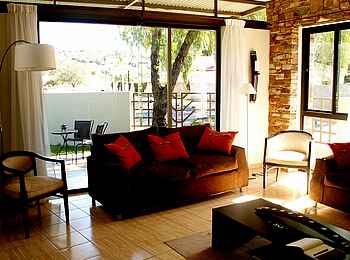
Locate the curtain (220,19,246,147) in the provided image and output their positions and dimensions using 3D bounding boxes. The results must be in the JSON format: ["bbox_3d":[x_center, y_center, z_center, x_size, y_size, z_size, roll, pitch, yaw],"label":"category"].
[{"bbox_3d":[0.939,-0.535,5.593,0.390,2.345,0.132,-5,9,-27],"label":"curtain"}]

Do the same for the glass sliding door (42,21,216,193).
[{"bbox_3d":[-0.474,-0.356,5.013,2.646,2.227,0.096,-5,9,-27],"label":"glass sliding door"}]

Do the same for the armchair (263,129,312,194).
[{"bbox_3d":[1.562,0.402,4.797,0.581,0.750,0.544,3,9,26],"label":"armchair"}]

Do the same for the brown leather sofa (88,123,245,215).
[{"bbox_3d":[-0.043,0.436,4.417,1.889,0.820,0.816,-6,10,-33],"label":"brown leather sofa"}]

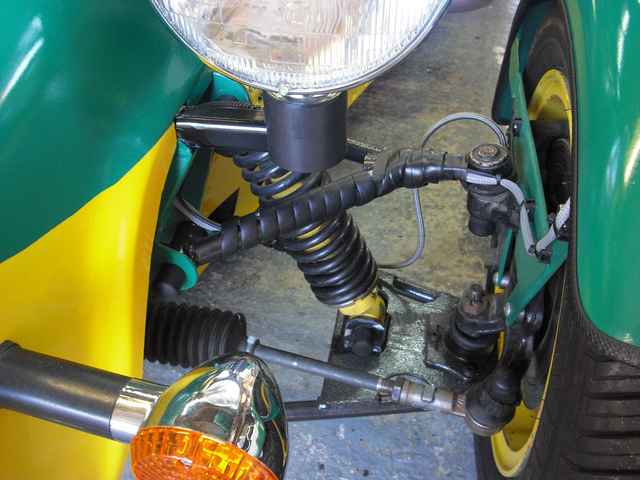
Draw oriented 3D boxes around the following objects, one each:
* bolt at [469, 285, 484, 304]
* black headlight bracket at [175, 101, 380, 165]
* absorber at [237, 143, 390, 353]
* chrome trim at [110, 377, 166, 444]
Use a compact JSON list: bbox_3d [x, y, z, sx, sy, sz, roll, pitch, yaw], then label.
[{"bbox_3d":[0.160,0.056,0.720,0.015,0.022,0.015,0,41,0],"label":"bolt"},{"bbox_3d":[-0.033,-0.073,0.487,0.130,0.053,0.050,3,29,5],"label":"black headlight bracket"},{"bbox_3d":[0.003,0.001,0.673,0.069,0.300,0.069,-19,39,15],"label":"absorber"},{"bbox_3d":[-0.094,0.090,0.368,0.025,0.033,0.033,22,38,-16],"label":"chrome trim"}]

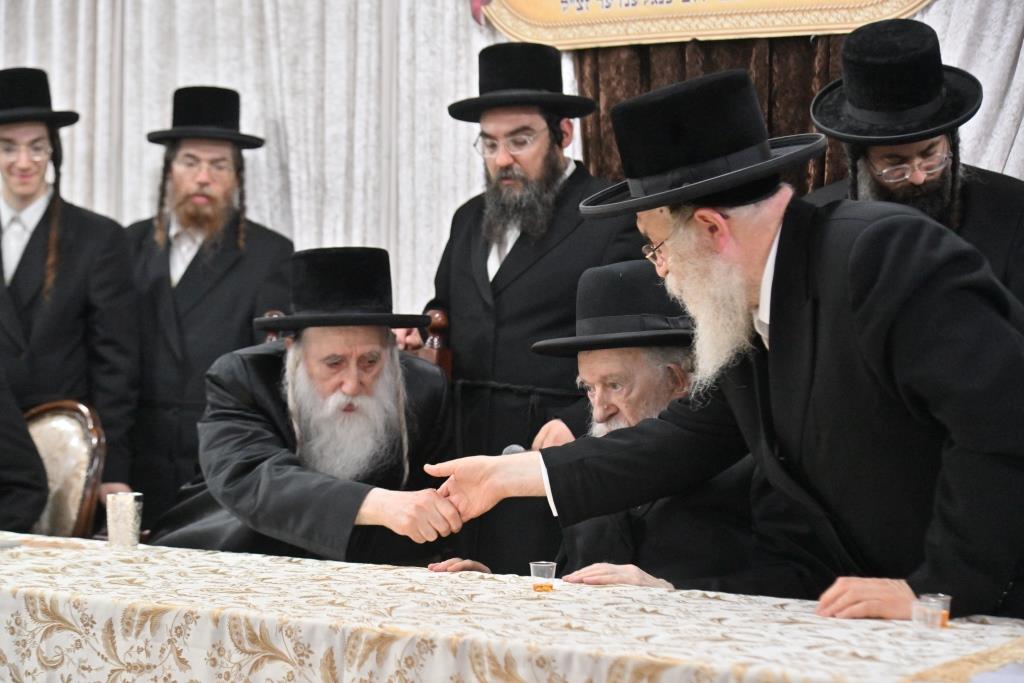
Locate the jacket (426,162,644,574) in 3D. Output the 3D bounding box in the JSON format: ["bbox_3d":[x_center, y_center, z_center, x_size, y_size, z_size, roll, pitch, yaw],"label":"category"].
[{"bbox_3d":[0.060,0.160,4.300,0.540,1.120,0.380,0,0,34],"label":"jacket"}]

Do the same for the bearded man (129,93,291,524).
[{"bbox_3d":[-0.840,0.230,5.150,0.520,1.850,0.340,0,0,12],"label":"bearded man"}]

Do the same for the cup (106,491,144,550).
[{"bbox_3d":[-0.768,0.355,3.720,0.071,0.105,0.071,0,0,0],"label":"cup"}]

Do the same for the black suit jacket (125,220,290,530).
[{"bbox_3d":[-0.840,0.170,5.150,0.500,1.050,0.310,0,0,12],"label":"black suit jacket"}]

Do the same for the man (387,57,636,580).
[{"bbox_3d":[0.040,0.235,4.300,0.580,1.840,0.430,0,0,34],"label":"man"}]

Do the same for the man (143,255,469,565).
[{"bbox_3d":[-0.410,0.490,3.680,0.600,1.320,0.750,0,0,7],"label":"man"}]

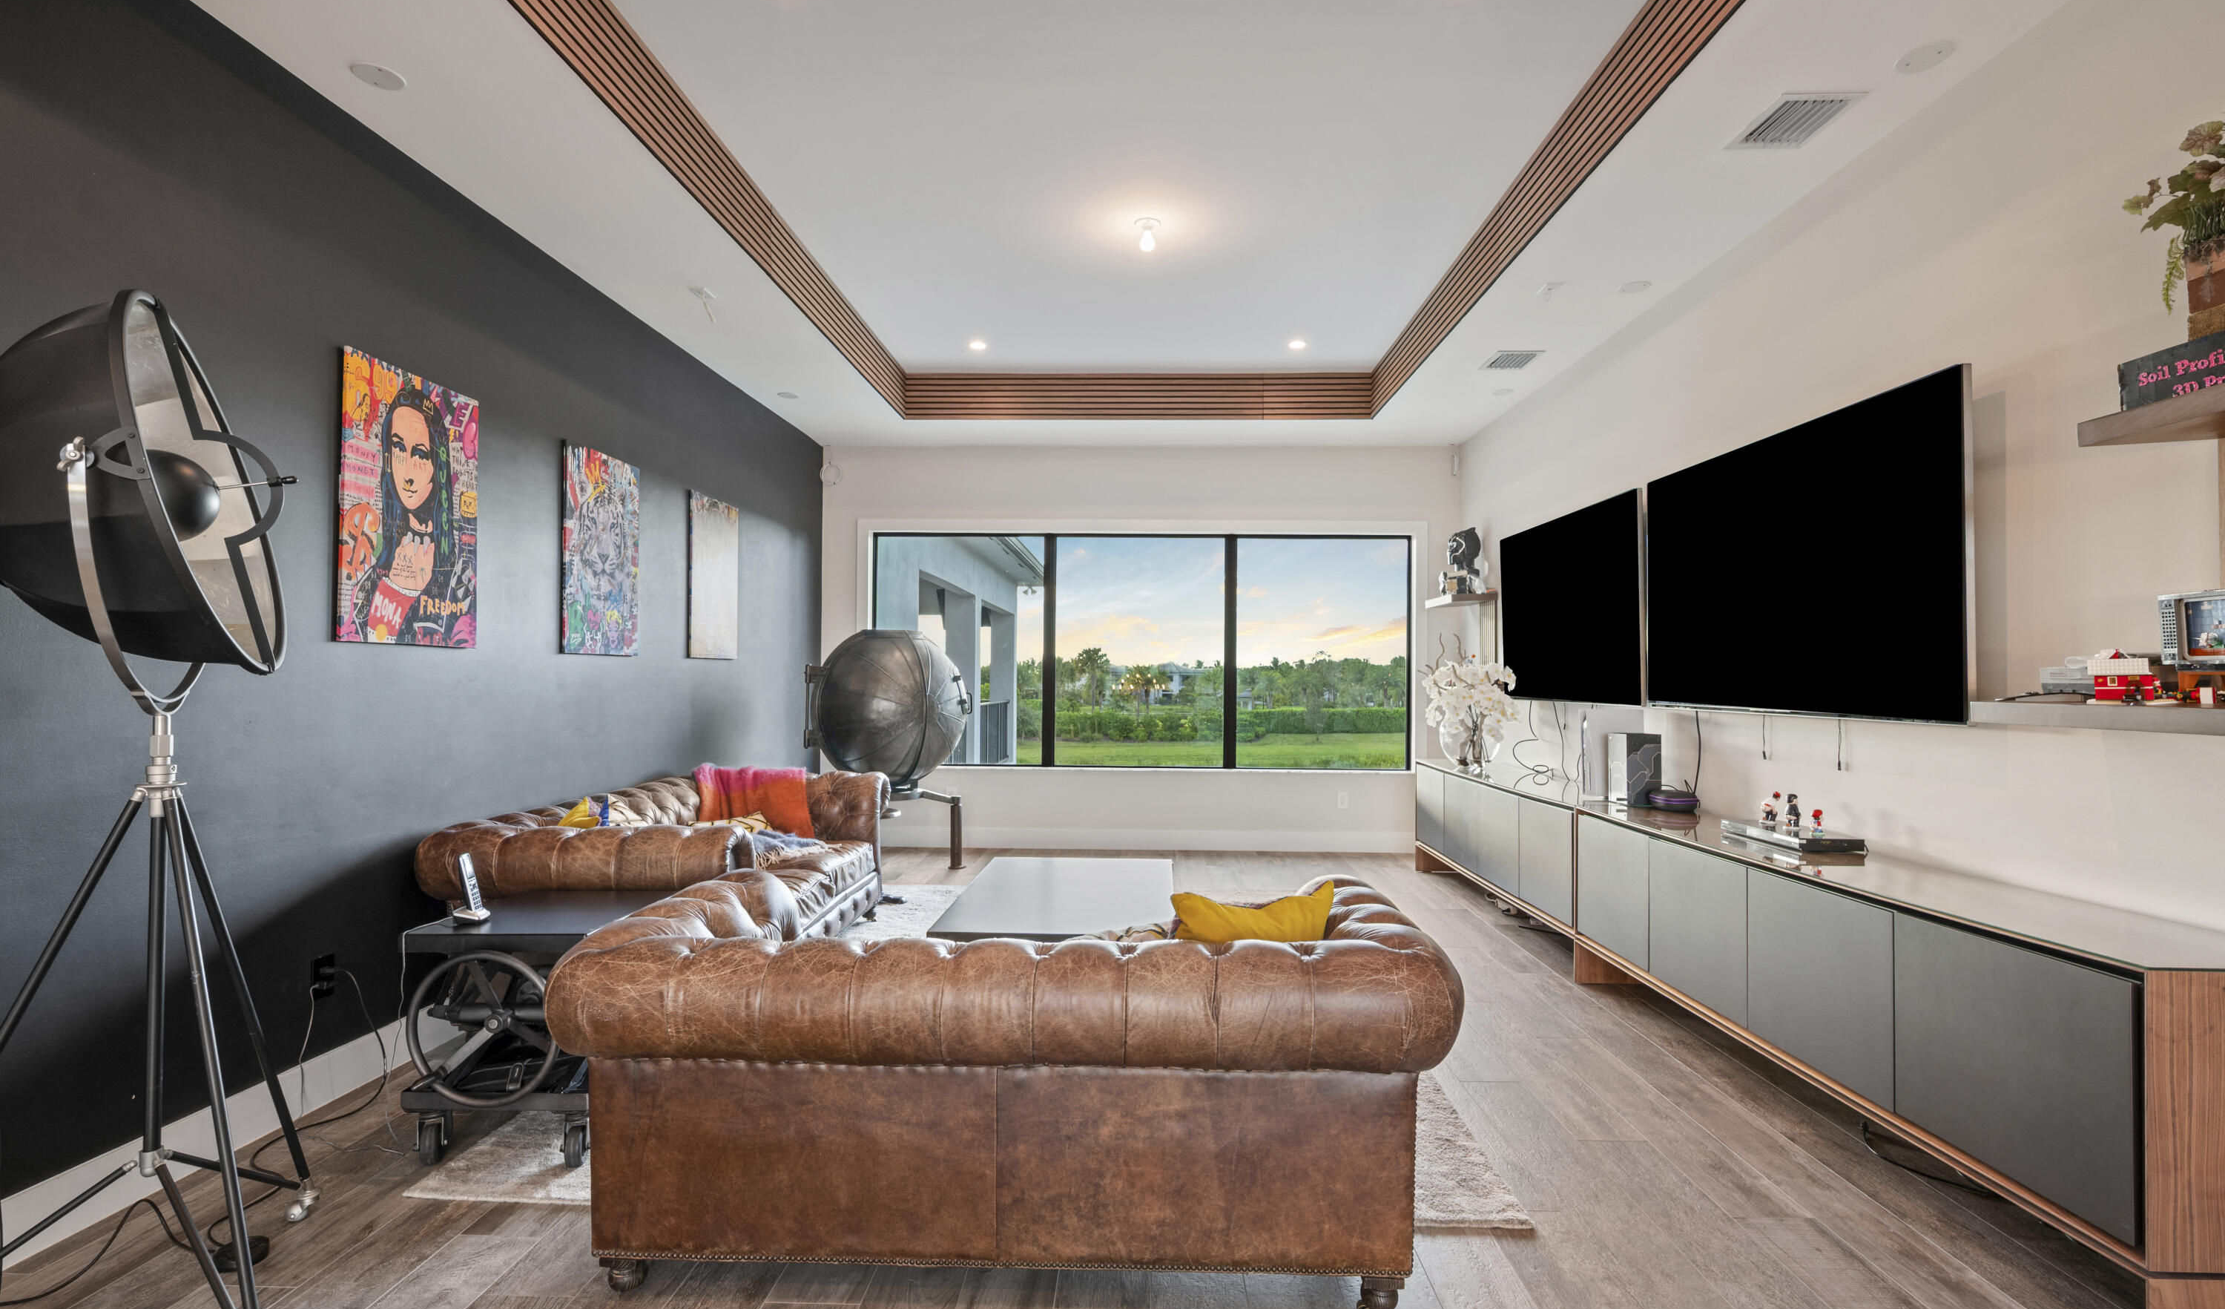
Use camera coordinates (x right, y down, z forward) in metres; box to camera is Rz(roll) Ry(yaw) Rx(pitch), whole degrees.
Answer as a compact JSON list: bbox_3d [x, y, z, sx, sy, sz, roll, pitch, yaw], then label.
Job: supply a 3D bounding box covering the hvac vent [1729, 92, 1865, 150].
[{"bbox_3d":[2.129,-1.662,3.096,0.246,0.025,0.311,0,-1,2],"label":"hvac vent"}]

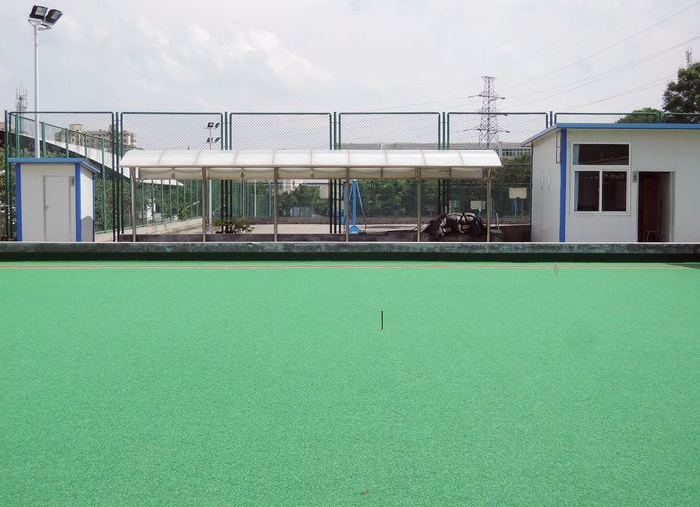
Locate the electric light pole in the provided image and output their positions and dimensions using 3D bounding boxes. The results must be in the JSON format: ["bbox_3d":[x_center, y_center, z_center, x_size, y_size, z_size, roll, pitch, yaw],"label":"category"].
[{"bbox_3d":[-9.944,-4.283,36.500,0.650,7.800,1.000,2,4,40],"label":"electric light pole"}]

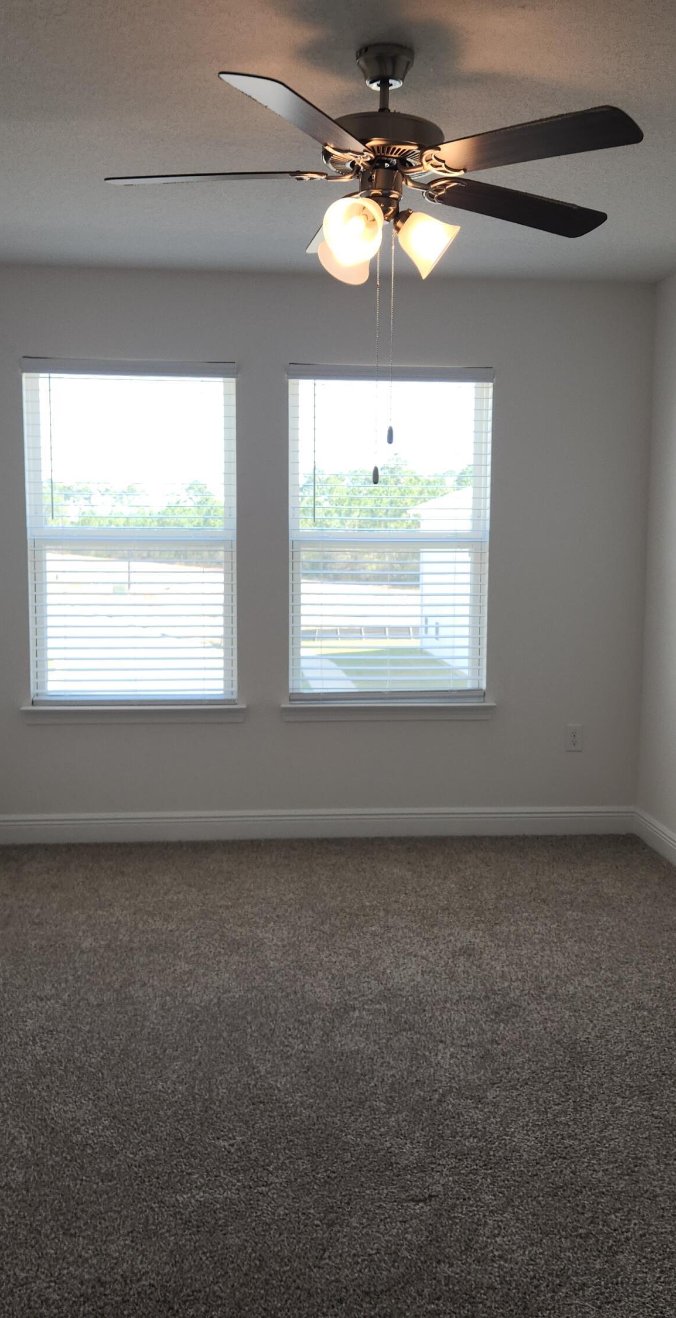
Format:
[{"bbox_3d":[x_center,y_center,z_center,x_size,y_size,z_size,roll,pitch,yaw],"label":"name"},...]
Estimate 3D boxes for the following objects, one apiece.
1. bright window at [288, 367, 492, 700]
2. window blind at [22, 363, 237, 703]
[{"bbox_3d":[0.225,-0.518,5.096,0.885,1.429,0.120,0,6,-5],"label":"bright window"},{"bbox_3d":[-0.878,-0.516,4.994,0.886,1.429,0.120,0,6,-5],"label":"window blind"}]

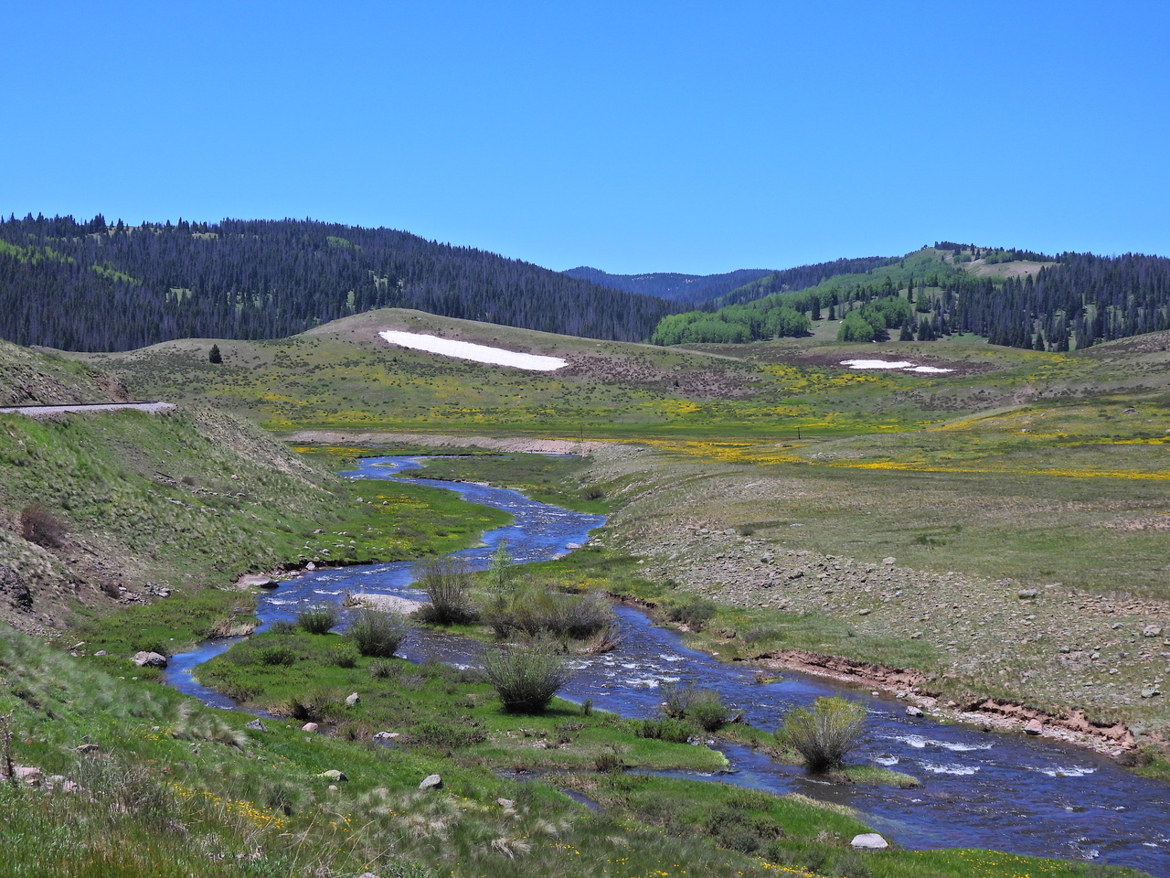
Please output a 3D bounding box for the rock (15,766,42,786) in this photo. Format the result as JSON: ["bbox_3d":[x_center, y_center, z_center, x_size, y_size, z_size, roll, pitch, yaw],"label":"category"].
[{"bbox_3d":[-8.079,4.892,27.000,0.400,0.250,0.330,0,2,0],"label":"rock"}]

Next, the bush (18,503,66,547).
[{"bbox_3d":[-26.557,4.184,91.000,2.250,2.100,2.100,0,2,0],"label":"bush"}]

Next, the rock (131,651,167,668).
[{"bbox_3d":[-17.338,8.787,74.000,1.360,0.620,1.050,0,2,0],"label":"rock"}]

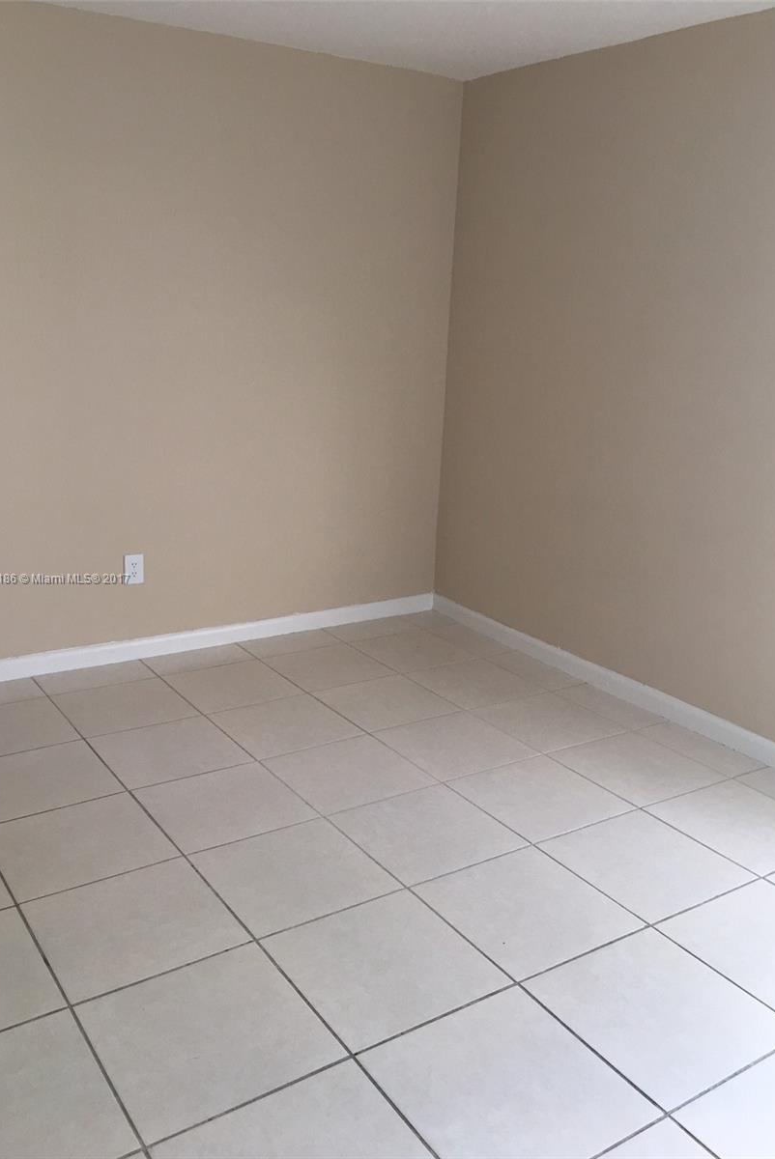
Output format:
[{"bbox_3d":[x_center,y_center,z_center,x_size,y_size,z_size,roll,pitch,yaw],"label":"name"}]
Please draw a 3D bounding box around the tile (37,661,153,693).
[{"bbox_3d":[-1.150,0.389,3.851,0.431,0.010,0.228,-8,18,-33],"label":"tile"}]

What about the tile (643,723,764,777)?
[{"bbox_3d":[1.095,0.599,3.452,0.190,0.010,0.425,-8,18,-33],"label":"tile"}]

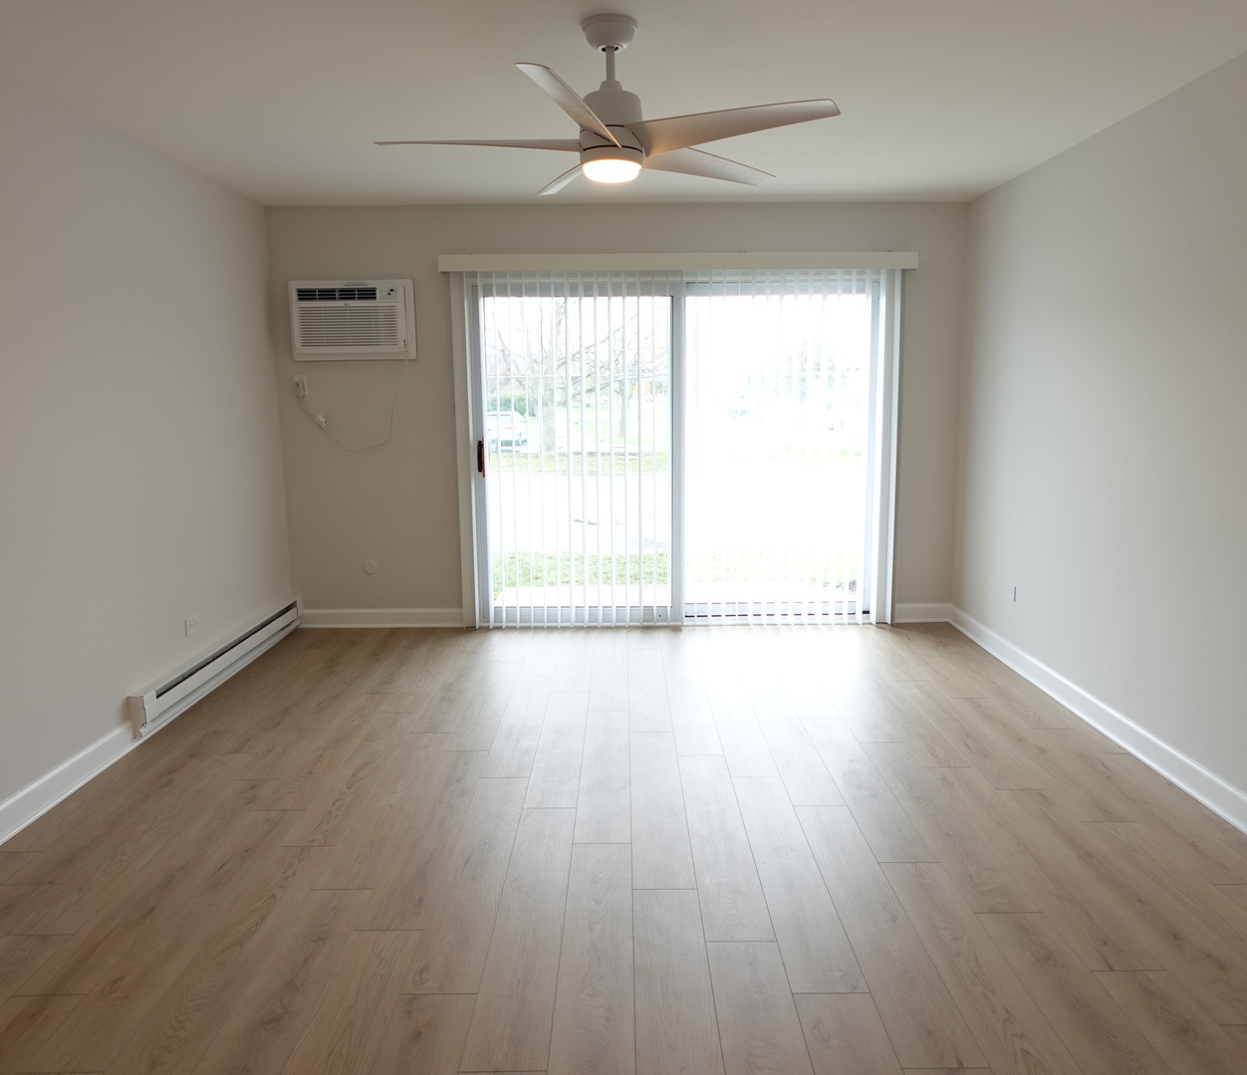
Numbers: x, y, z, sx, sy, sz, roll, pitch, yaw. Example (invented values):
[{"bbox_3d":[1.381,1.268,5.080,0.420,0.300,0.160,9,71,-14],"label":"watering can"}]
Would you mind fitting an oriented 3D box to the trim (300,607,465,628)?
[{"bbox_3d":[-1.478,0.488,5.405,1.017,0.117,0.020,-1,9,0],"label":"trim"}]

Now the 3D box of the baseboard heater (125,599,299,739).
[{"bbox_3d":[-1.949,0.583,4.476,0.070,0.178,1.792,-1,9,0],"label":"baseboard heater"}]

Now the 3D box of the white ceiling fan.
[{"bbox_3d":[-0.054,-1.265,2.615,1.320,0.433,1.320,-1,9,0],"label":"white ceiling fan"}]

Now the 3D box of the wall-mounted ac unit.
[{"bbox_3d":[-1.536,-1.235,5.095,0.705,0.447,0.090,-1,9,0],"label":"wall-mounted ac unit"}]

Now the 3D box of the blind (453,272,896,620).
[{"bbox_3d":[0.298,-0.502,5.186,2.385,2.080,0.090,-1,9,0],"label":"blind"}]

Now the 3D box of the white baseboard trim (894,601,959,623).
[{"bbox_3d":[1.806,0.458,5.414,0.335,0.118,0.020,-1,9,0],"label":"white baseboard trim"}]

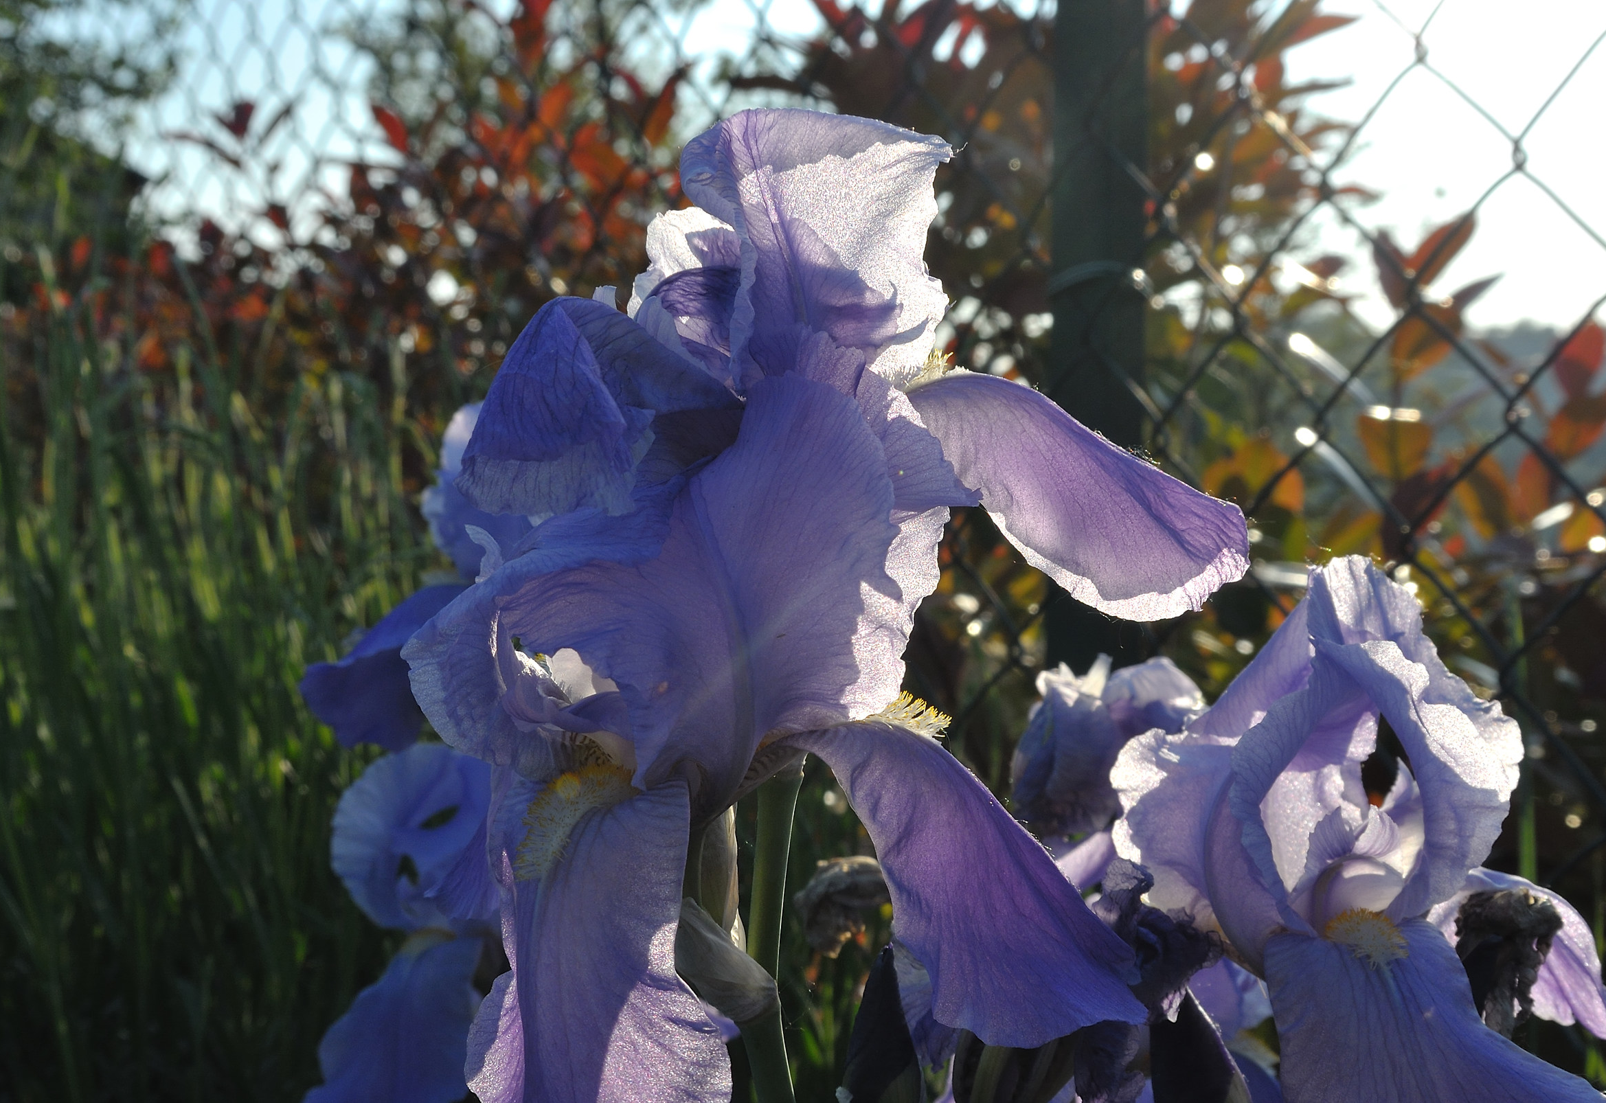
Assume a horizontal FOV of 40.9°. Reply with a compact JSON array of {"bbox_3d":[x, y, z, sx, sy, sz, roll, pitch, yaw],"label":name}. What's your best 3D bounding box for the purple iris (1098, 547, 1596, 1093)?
[{"bbox_3d":[0.128,0.064,0.490,0.115,0.128,0.110,-1,4,-11],"label":"purple iris"}]

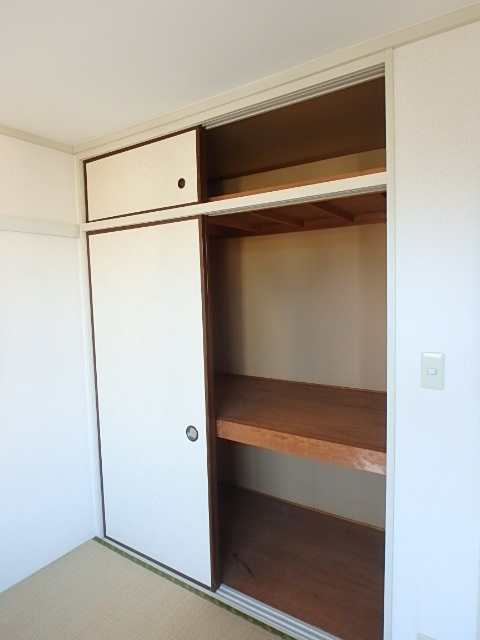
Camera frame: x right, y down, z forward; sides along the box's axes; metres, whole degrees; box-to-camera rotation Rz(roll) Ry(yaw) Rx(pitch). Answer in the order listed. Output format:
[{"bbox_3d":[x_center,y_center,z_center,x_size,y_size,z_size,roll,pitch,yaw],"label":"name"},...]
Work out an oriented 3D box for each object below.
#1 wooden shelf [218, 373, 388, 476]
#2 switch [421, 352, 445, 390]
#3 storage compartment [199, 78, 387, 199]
[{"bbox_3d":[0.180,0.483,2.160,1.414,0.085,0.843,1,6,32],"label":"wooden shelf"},{"bbox_3d":[0.629,0.169,1.268,0.070,0.120,0.012,1,6,32],"label":"switch"},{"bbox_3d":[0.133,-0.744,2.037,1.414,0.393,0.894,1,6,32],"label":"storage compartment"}]

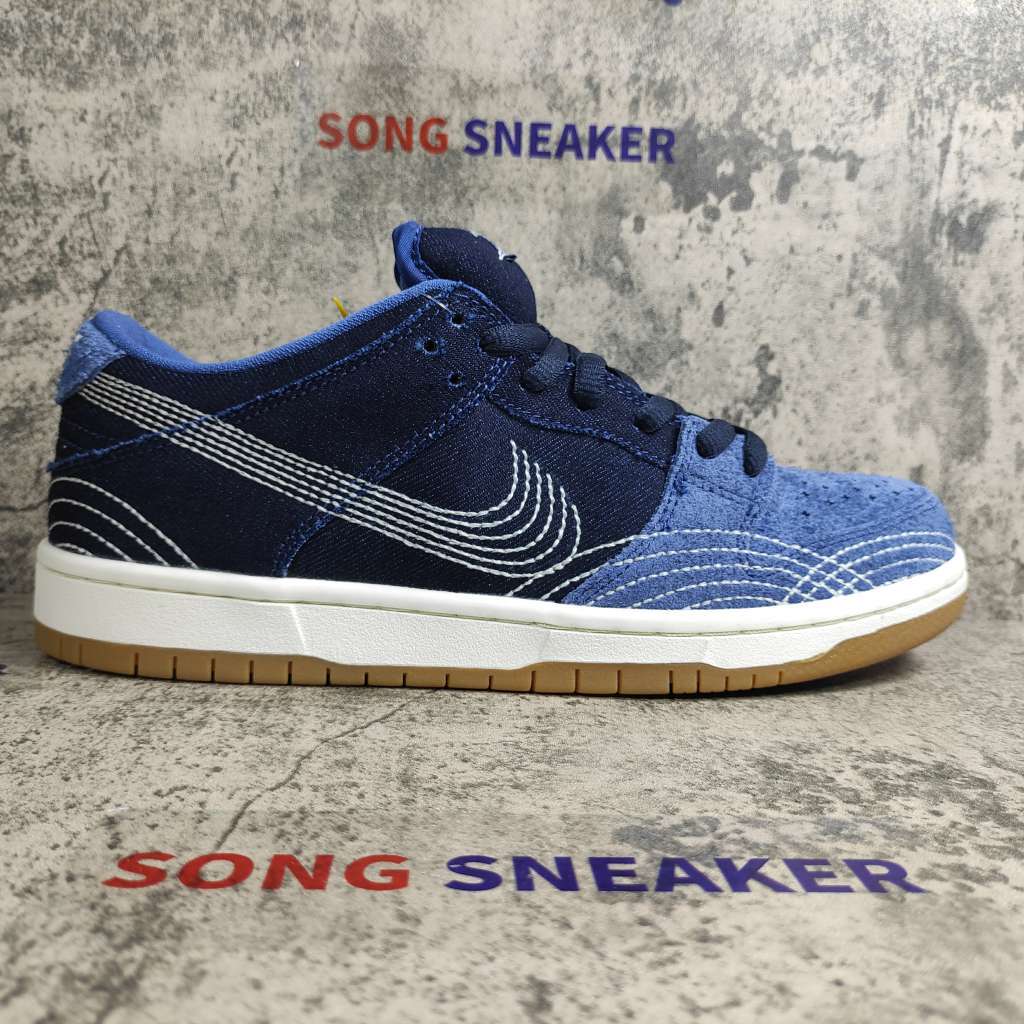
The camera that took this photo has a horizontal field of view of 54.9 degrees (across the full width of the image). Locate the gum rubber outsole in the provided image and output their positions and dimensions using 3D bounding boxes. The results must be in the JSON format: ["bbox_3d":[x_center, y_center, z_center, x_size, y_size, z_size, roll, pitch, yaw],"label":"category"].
[{"bbox_3d":[0.003,0.035,0.320,0.300,0.021,0.107,1,6,-7],"label":"gum rubber outsole"}]

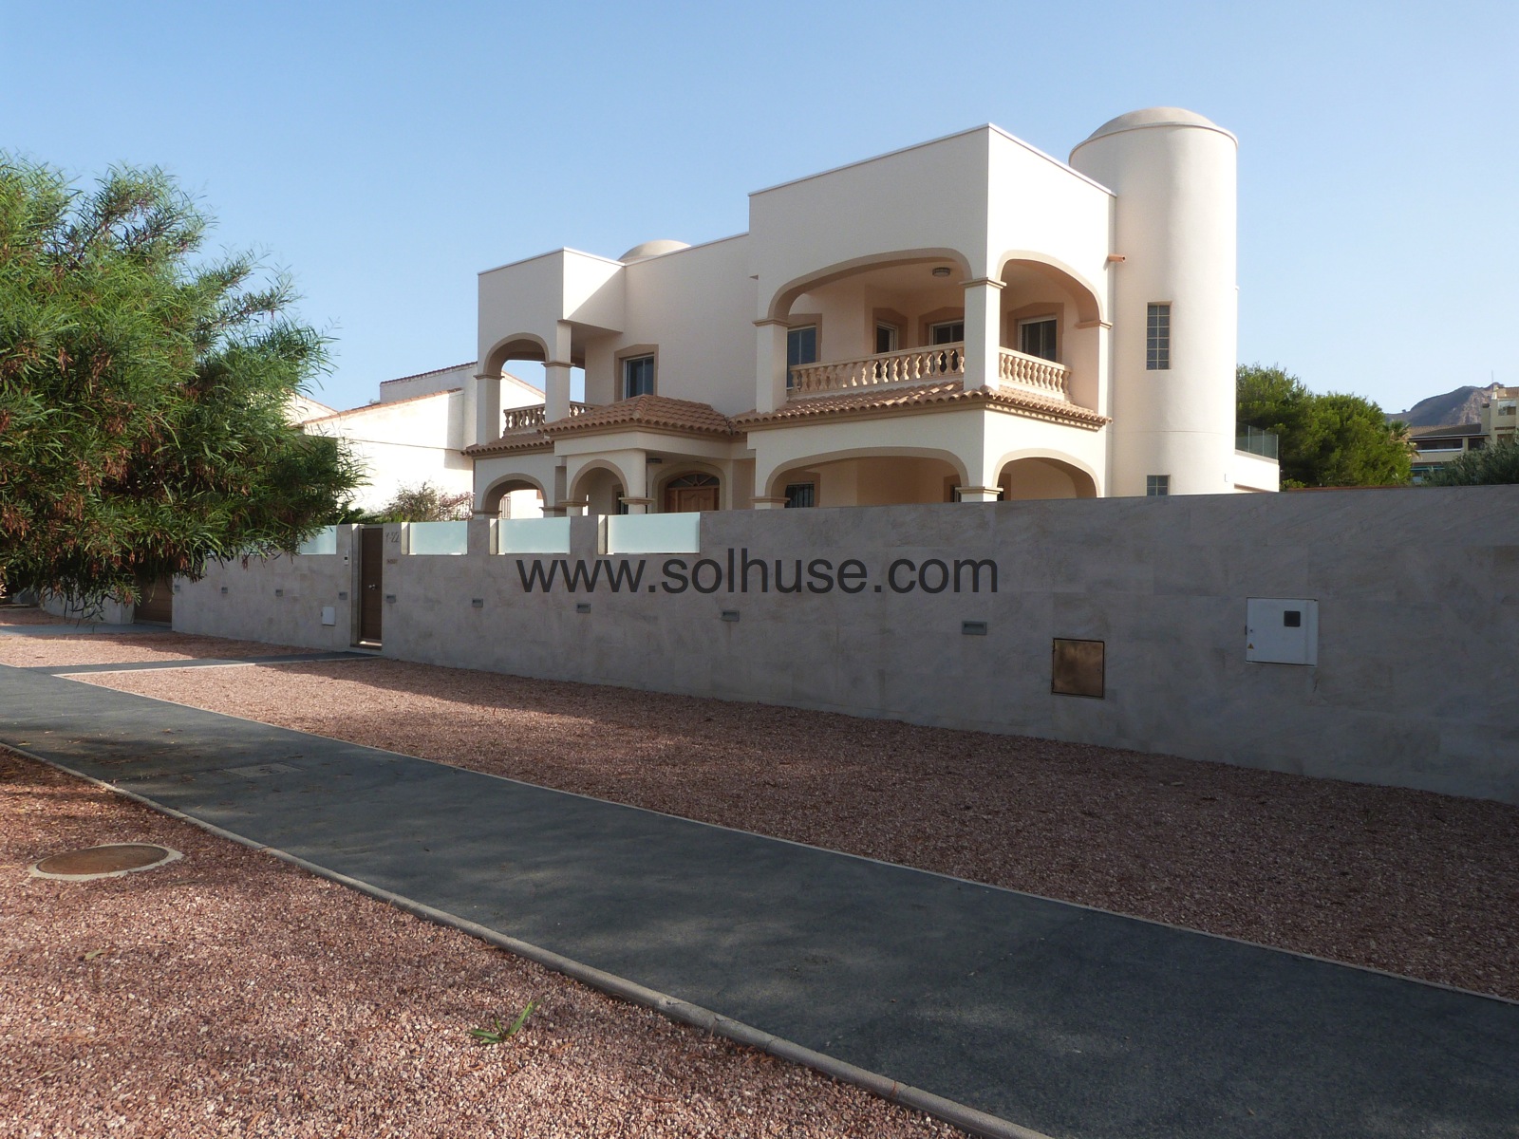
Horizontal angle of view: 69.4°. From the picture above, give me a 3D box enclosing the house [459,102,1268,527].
[{"bbox_3d":[3.020,-3.937,25.732,15.700,9.700,13.300,1,1,42],"label":"house"}]

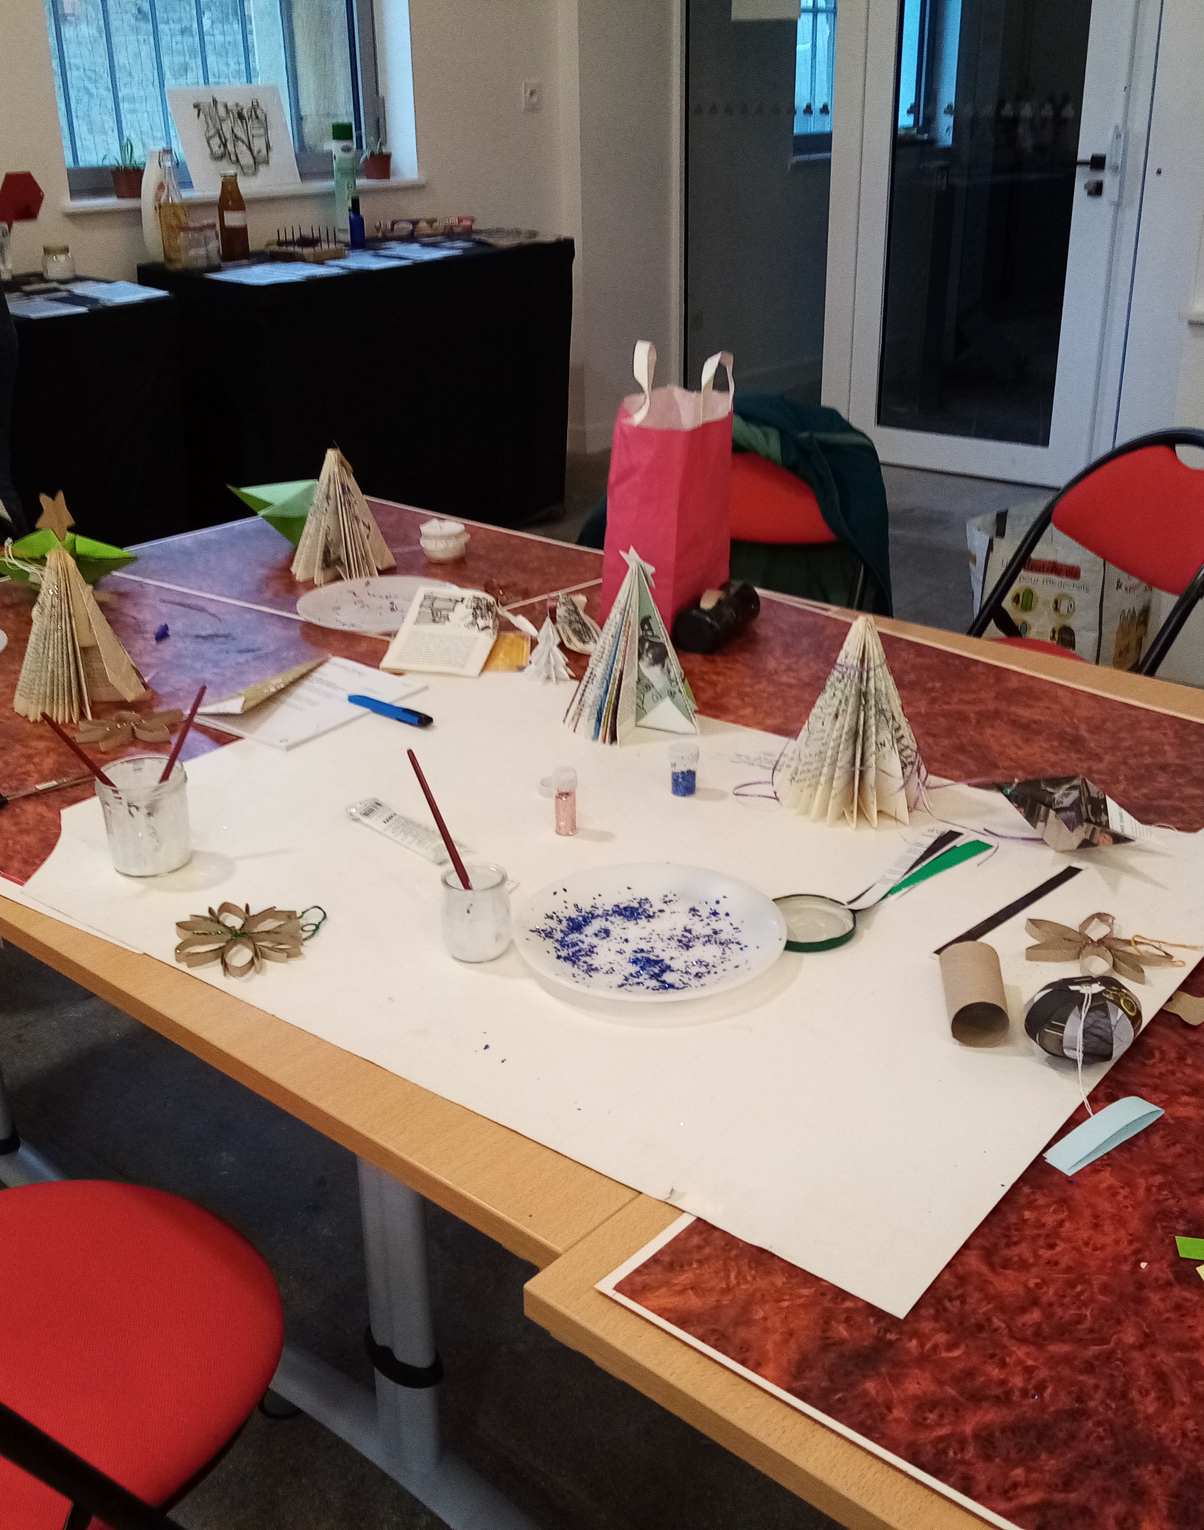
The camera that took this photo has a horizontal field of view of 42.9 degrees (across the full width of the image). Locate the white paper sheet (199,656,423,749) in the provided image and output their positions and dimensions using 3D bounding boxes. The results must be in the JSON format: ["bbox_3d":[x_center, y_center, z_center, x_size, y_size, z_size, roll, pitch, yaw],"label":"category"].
[{"bbox_3d":[-0.352,-0.085,1.847,0.184,0.016,0.245,16,29,33],"label":"white paper sheet"}]

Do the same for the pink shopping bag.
[{"bbox_3d":[0.093,-0.379,2.139,0.120,0.358,0.175,14,27,31],"label":"pink shopping bag"}]

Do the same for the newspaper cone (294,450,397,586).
[{"bbox_3d":[-0.416,-0.401,2.418,0.165,0.195,0.157,-1,23,0],"label":"newspaper cone"}]

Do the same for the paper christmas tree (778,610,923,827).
[{"bbox_3d":[0.250,-0.055,1.513,0.145,0.192,0.145,-1,24,0],"label":"paper christmas tree"}]

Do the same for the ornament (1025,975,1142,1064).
[{"bbox_3d":[0.353,0.187,1.127,0.085,0.058,0.085,17,29,35],"label":"ornament"}]

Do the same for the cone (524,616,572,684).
[{"bbox_3d":[-0.067,-0.148,1.901,0.065,0.073,0.063,-2,24,-2],"label":"cone"}]

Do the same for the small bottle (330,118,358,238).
[{"bbox_3d":[-0.771,-1.734,4.571,0.066,0.341,0.064,-14,27,-27],"label":"small bottle"}]

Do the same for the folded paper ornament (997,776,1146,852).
[{"bbox_3d":[0.440,0.047,1.435,0.145,0.065,0.100,3,24,9],"label":"folded paper ornament"}]

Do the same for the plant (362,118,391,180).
[{"bbox_3d":[-0.734,-1.988,4.947,0.100,0.185,0.100,17,29,35],"label":"plant"}]

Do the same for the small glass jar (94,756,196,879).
[{"bbox_3d":[-0.447,0.049,1.498,0.079,0.095,0.079,-1,23,0],"label":"small glass jar"}]

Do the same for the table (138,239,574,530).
[{"bbox_3d":[-0.753,-1.208,5.081,0.605,0.909,1.255,21,32,40],"label":"table"}]

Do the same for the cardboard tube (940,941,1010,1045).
[{"bbox_3d":[0.290,0.177,1.195,0.043,0.043,0.093,2,24,7],"label":"cardboard tube"}]

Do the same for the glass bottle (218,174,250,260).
[{"bbox_3d":[-1.064,-1.565,4.371,0.082,0.226,0.082,17,29,35],"label":"glass bottle"}]

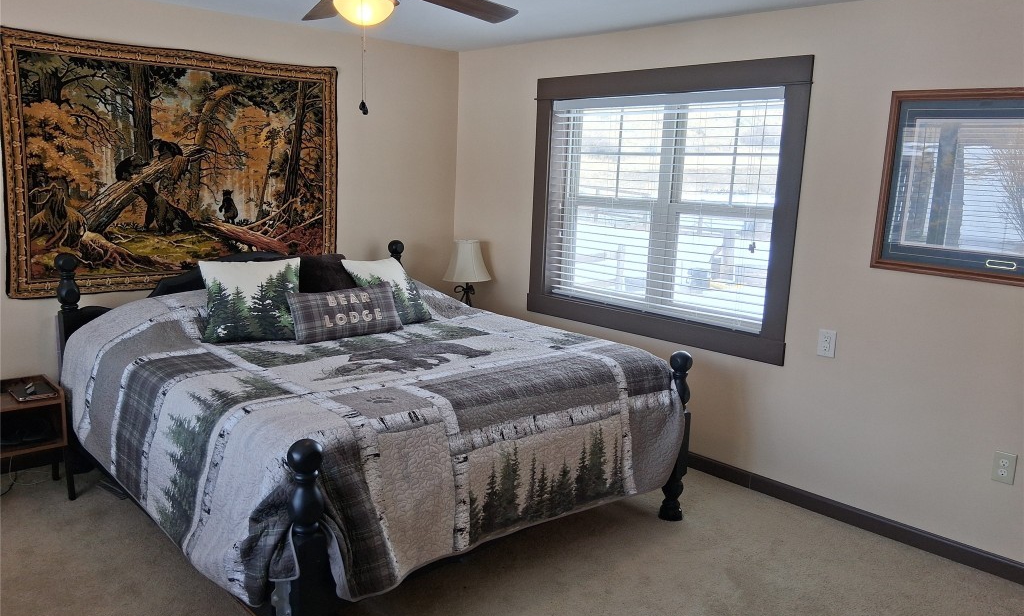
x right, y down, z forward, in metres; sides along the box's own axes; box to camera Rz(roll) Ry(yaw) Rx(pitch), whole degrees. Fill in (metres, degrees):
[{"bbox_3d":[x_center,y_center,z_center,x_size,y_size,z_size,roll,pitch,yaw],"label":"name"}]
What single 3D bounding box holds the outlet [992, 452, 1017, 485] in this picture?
[{"bbox_3d":[1.850,0.600,2.888,0.008,0.117,0.072,-8,14,-43],"label":"outlet"}]

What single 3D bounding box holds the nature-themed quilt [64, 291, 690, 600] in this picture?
[{"bbox_3d":[-0.623,0.327,3.343,1.888,0.646,2.105,-8,14,-43],"label":"nature-themed quilt"}]

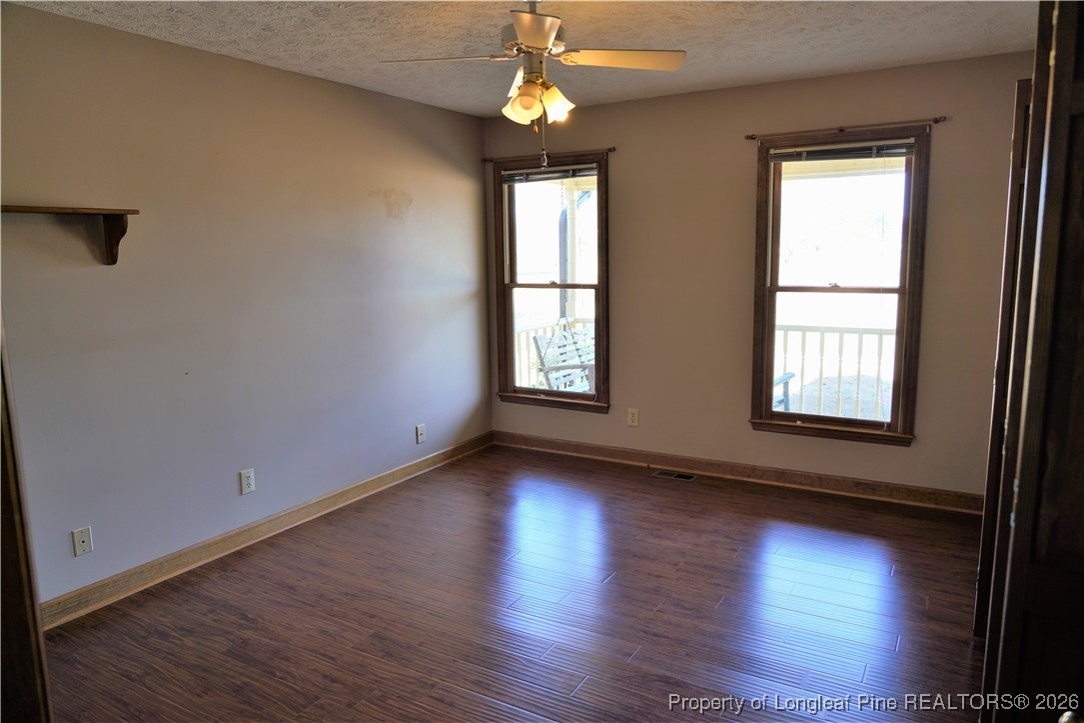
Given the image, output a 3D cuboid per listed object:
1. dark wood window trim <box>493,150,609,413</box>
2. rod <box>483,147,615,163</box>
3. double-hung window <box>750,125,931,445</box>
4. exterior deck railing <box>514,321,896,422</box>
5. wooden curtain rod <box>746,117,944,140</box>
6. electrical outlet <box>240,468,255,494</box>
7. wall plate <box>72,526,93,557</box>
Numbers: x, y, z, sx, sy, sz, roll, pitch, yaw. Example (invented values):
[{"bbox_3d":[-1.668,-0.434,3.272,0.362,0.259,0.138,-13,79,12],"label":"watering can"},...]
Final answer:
[{"bbox_3d":[0.067,-0.539,5.147,0.931,1.768,0.080,4,10,30],"label":"dark wood window trim"},{"bbox_3d":[0.032,-1.416,4.977,1.056,0.030,0.060,4,10,30],"label":"rod"},{"bbox_3d":[1.695,-0.418,4.190,0.917,1.760,0.080,4,10,30],"label":"double-hung window"},{"bbox_3d":[1.715,0.101,6.586,3.100,0.890,0.090,4,10,30],"label":"exterior deck railing"},{"bbox_3d":[1.657,-1.292,4.022,1.042,0.030,0.060,4,10,30],"label":"wooden curtain rod"},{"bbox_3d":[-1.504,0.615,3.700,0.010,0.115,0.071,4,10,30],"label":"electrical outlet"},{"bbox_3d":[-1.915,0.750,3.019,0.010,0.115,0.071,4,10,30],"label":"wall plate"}]

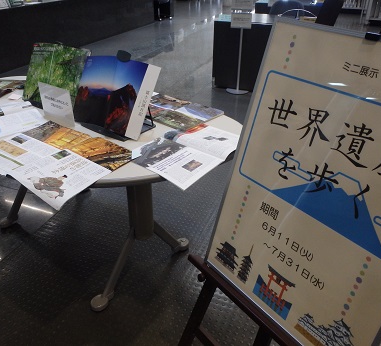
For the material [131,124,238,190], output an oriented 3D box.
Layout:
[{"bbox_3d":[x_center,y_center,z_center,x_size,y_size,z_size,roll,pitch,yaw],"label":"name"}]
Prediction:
[{"bbox_3d":[0.021,-0.079,1.297,0.300,0.040,0.410,26,39,37],"label":"material"}]

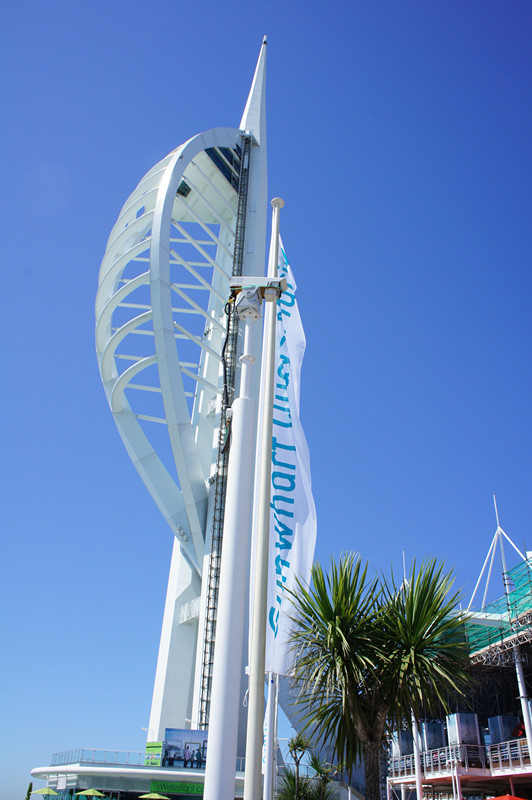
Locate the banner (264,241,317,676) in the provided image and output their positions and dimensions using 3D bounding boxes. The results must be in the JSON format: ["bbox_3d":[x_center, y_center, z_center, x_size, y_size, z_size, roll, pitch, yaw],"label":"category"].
[{"bbox_3d":[0.196,0.085,5.395,0.520,4.300,0.300,2,-33,2],"label":"banner"}]

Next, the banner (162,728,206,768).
[{"bbox_3d":[-7.517,35.246,62.759,5.300,3.400,0.120,6,-33,-4],"label":"banner"}]

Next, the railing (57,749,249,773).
[{"bbox_3d":[-12.807,38.613,66.345,21.500,1.150,10.500,6,-33,-4],"label":"railing"}]

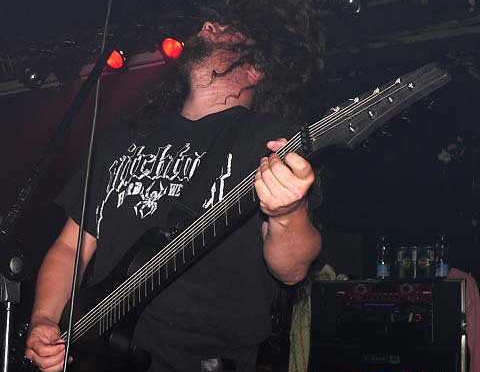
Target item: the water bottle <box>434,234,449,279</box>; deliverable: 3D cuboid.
[{"bbox_3d":[0.993,0.347,3.280,0.067,0.219,0.067,-3,-15,27],"label":"water bottle"}]

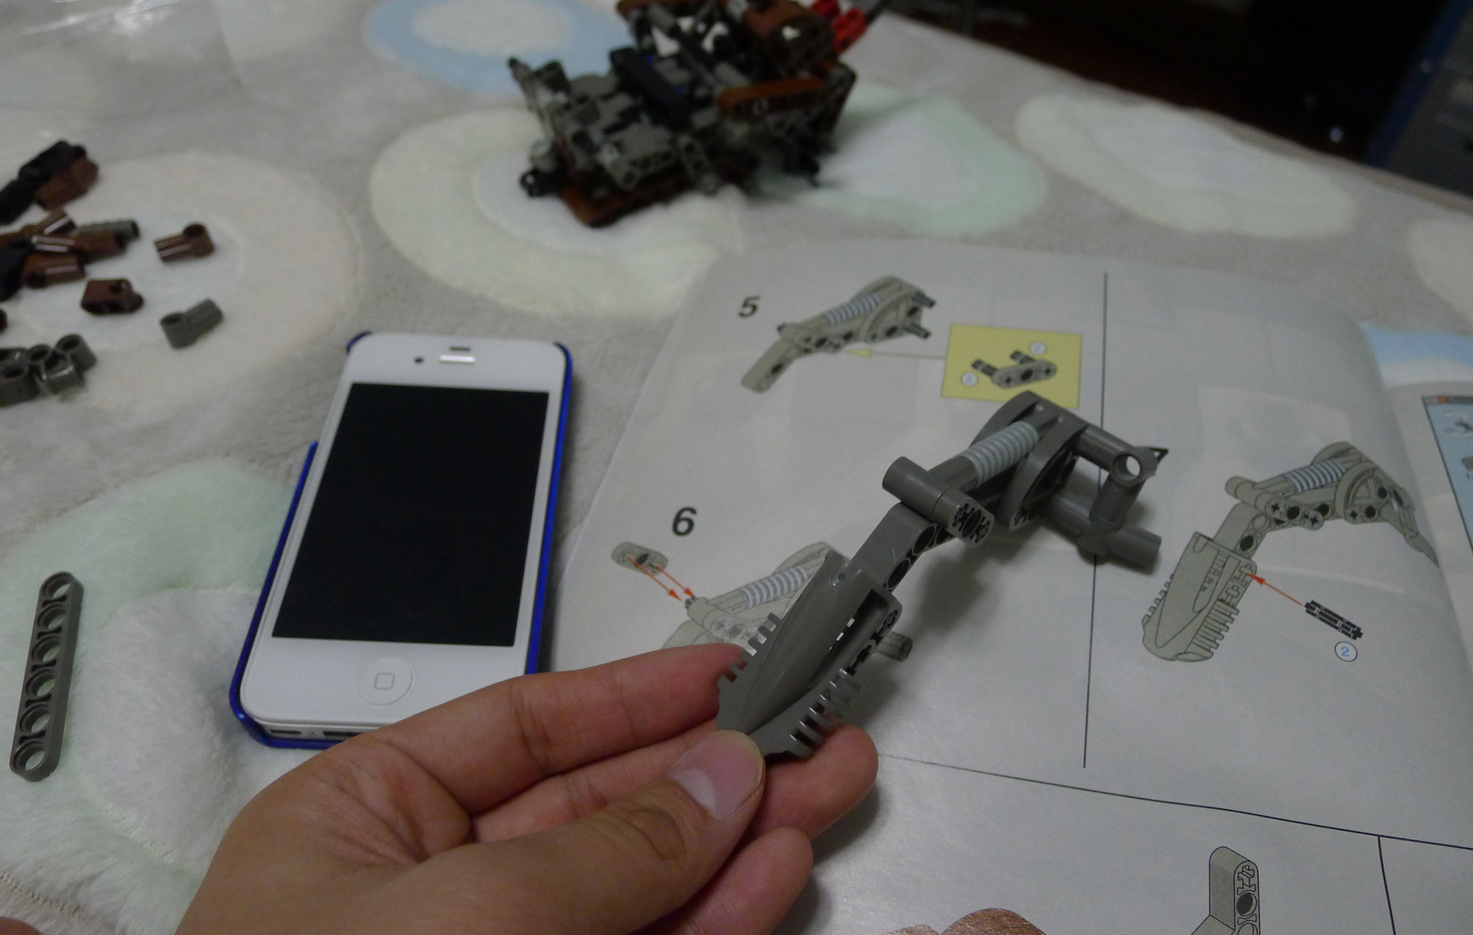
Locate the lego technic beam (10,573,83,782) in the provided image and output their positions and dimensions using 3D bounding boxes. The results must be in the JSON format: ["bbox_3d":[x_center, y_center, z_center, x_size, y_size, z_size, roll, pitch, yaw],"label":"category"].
[{"bbox_3d":[-0.142,0.043,0.203,0.008,0.004,0.048,-10,50,-14],"label":"lego technic beam"}]

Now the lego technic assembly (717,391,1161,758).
[{"bbox_3d":[0.042,0.025,0.195,0.103,0.034,0.042,-37,53,-16],"label":"lego technic assembly"}]

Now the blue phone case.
[{"bbox_3d":[-0.074,0.011,0.236,0.061,0.011,0.117,3,50,-5],"label":"blue phone case"}]

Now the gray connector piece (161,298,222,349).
[{"bbox_3d":[-0.156,-0.041,0.282,0.007,0.008,0.016,37,55,24],"label":"gray connector piece"}]

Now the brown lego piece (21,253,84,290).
[{"bbox_3d":[-0.203,-0.058,0.292,0.016,0.008,0.008,-9,50,-13],"label":"brown lego piece"}]

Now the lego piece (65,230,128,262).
[{"bbox_3d":[-0.196,-0.068,0.300,0.016,0.008,0.008,-20,53,-21],"label":"lego piece"}]

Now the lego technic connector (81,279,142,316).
[{"bbox_3d":[-0.182,-0.049,0.287,0.016,0.008,0.009,-3,49,-8],"label":"lego technic connector"}]

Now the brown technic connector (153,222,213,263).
[{"bbox_3d":[-0.171,-0.069,0.305,0.016,0.008,0.007,-23,55,-24],"label":"brown technic connector"}]

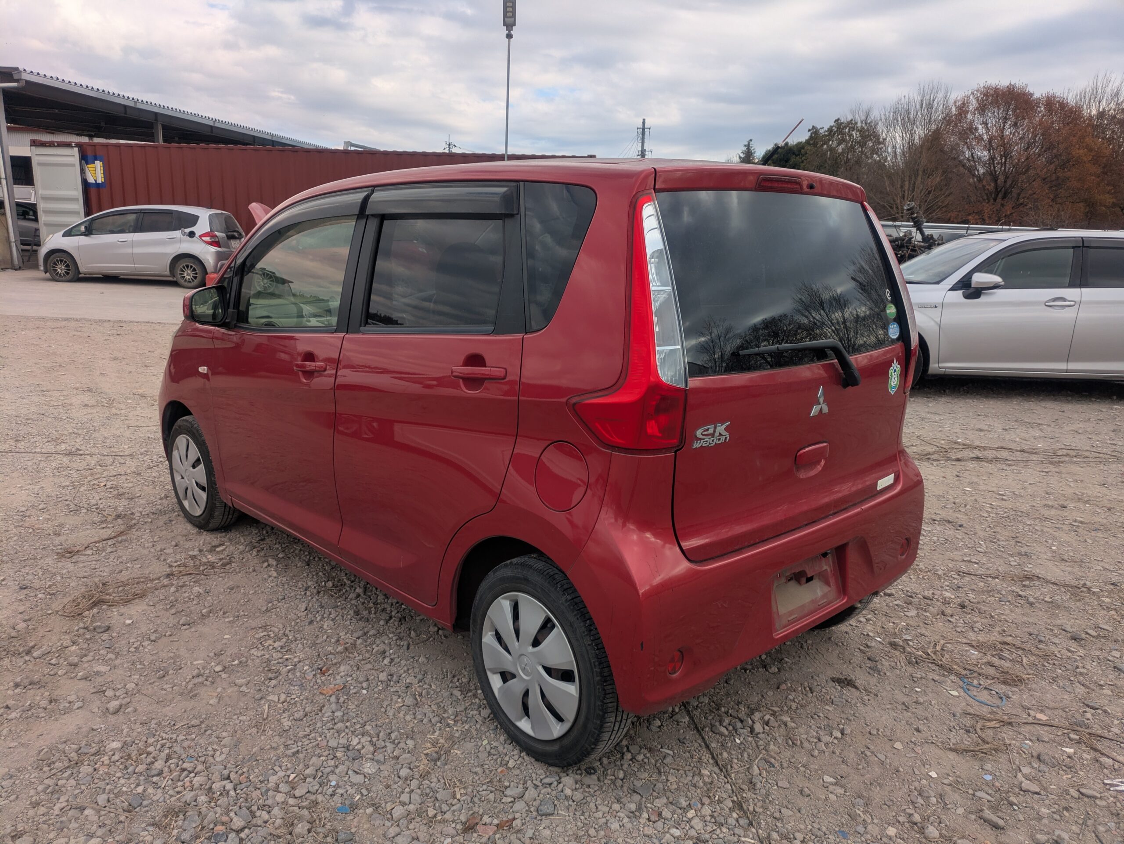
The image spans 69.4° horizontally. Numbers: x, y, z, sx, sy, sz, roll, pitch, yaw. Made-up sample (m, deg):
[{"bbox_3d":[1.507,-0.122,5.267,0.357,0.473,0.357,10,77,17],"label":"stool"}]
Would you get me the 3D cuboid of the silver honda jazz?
[{"bbox_3d":[-8.292,-3.501,16.004,3.900,1.525,1.695,3,13,5],"label":"silver honda jazz"}]

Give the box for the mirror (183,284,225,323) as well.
[{"bbox_3d":[-1.356,-0.444,3.066,0.140,0.155,0.180,11,16,41],"label":"mirror"}]

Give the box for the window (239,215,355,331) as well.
[{"bbox_3d":[-0.967,-0.527,2.908,0.050,0.420,0.860,7,4,-44],"label":"window"}]

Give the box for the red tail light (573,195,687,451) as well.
[{"bbox_3d":[0.168,-0.217,1.777,0.195,0.565,0.235,-8,15,-35],"label":"red tail light"}]

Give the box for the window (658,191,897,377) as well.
[{"bbox_3d":[0.630,-0.392,2.135,1.070,0.470,0.090,-11,-3,-42],"label":"window"}]

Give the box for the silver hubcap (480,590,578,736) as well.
[{"bbox_3d":[-0.081,0.624,2.083,0.055,0.377,0.377,-11,16,-42],"label":"silver hubcap"}]

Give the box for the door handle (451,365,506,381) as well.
[{"bbox_3d":[-0.207,-0.122,2.032,0.045,0.038,0.228,-11,16,-42],"label":"door handle"}]

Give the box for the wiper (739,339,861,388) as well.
[{"bbox_3d":[0.605,-0.135,2.030,0.510,0.150,0.075,-11,-3,-42],"label":"wiper"}]

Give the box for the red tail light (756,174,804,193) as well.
[{"bbox_3d":[0.572,-0.624,2.139,0.220,0.040,0.040,-11,16,-42],"label":"red tail light"}]

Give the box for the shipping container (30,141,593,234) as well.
[{"bbox_3d":[-5.408,-4.720,18.930,12.190,2.850,2.438,2,13,2],"label":"shipping container"}]

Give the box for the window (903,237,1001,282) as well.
[{"bbox_3d":[3.645,-1.530,7.850,0.880,0.140,1.280,-29,8,11],"label":"window"}]

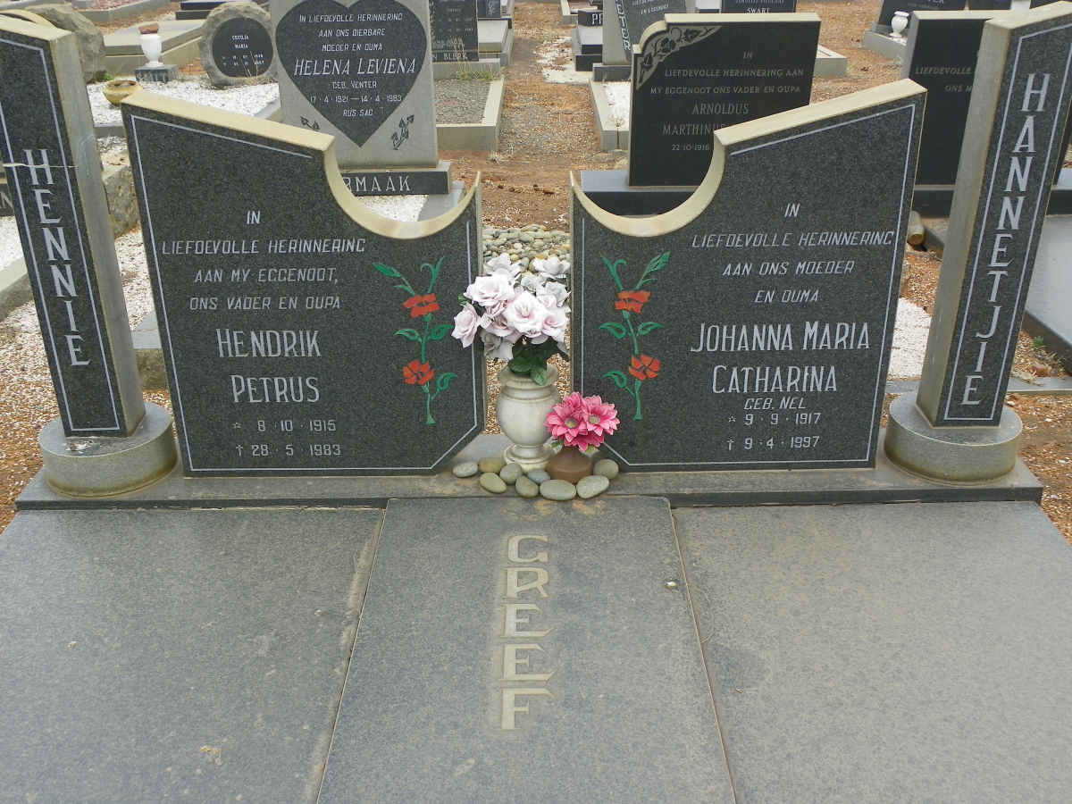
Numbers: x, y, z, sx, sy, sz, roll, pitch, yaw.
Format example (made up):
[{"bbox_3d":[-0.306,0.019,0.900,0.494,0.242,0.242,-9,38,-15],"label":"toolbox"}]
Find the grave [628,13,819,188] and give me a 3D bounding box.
[{"bbox_3d":[0.704,-1.146,4.251,0.675,0.616,0.090,-1,26,0],"label":"grave"}]

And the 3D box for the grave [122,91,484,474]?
[{"bbox_3d":[-0.416,-0.212,2.166,0.620,0.756,0.103,-1,26,0],"label":"grave"}]

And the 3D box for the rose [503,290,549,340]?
[{"bbox_3d":[-0.018,-0.162,2.068,0.088,0.080,0.068,-1,26,0],"label":"rose"}]

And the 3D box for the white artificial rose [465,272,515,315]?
[{"bbox_3d":[-0.086,-0.204,2.079,0.091,0.065,0.078,3,27,8],"label":"white artificial rose"}]

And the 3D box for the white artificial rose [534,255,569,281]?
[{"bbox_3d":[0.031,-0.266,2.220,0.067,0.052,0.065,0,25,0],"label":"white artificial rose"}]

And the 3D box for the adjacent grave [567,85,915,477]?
[{"bbox_3d":[0.380,-0.222,2.162,0.620,0.756,0.103,-1,26,0],"label":"adjacent grave"}]

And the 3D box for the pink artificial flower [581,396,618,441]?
[{"bbox_3d":[0.126,0.031,2.200,0.076,0.078,0.050,-5,-1,-9],"label":"pink artificial flower"}]

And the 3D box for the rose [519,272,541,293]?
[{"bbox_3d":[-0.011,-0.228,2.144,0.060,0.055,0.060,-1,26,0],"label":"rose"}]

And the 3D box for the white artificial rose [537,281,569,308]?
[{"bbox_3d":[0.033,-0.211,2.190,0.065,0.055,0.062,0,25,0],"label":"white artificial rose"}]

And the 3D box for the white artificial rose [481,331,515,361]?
[{"bbox_3d":[-0.073,-0.108,2.152,0.064,0.056,0.058,7,27,15],"label":"white artificial rose"}]

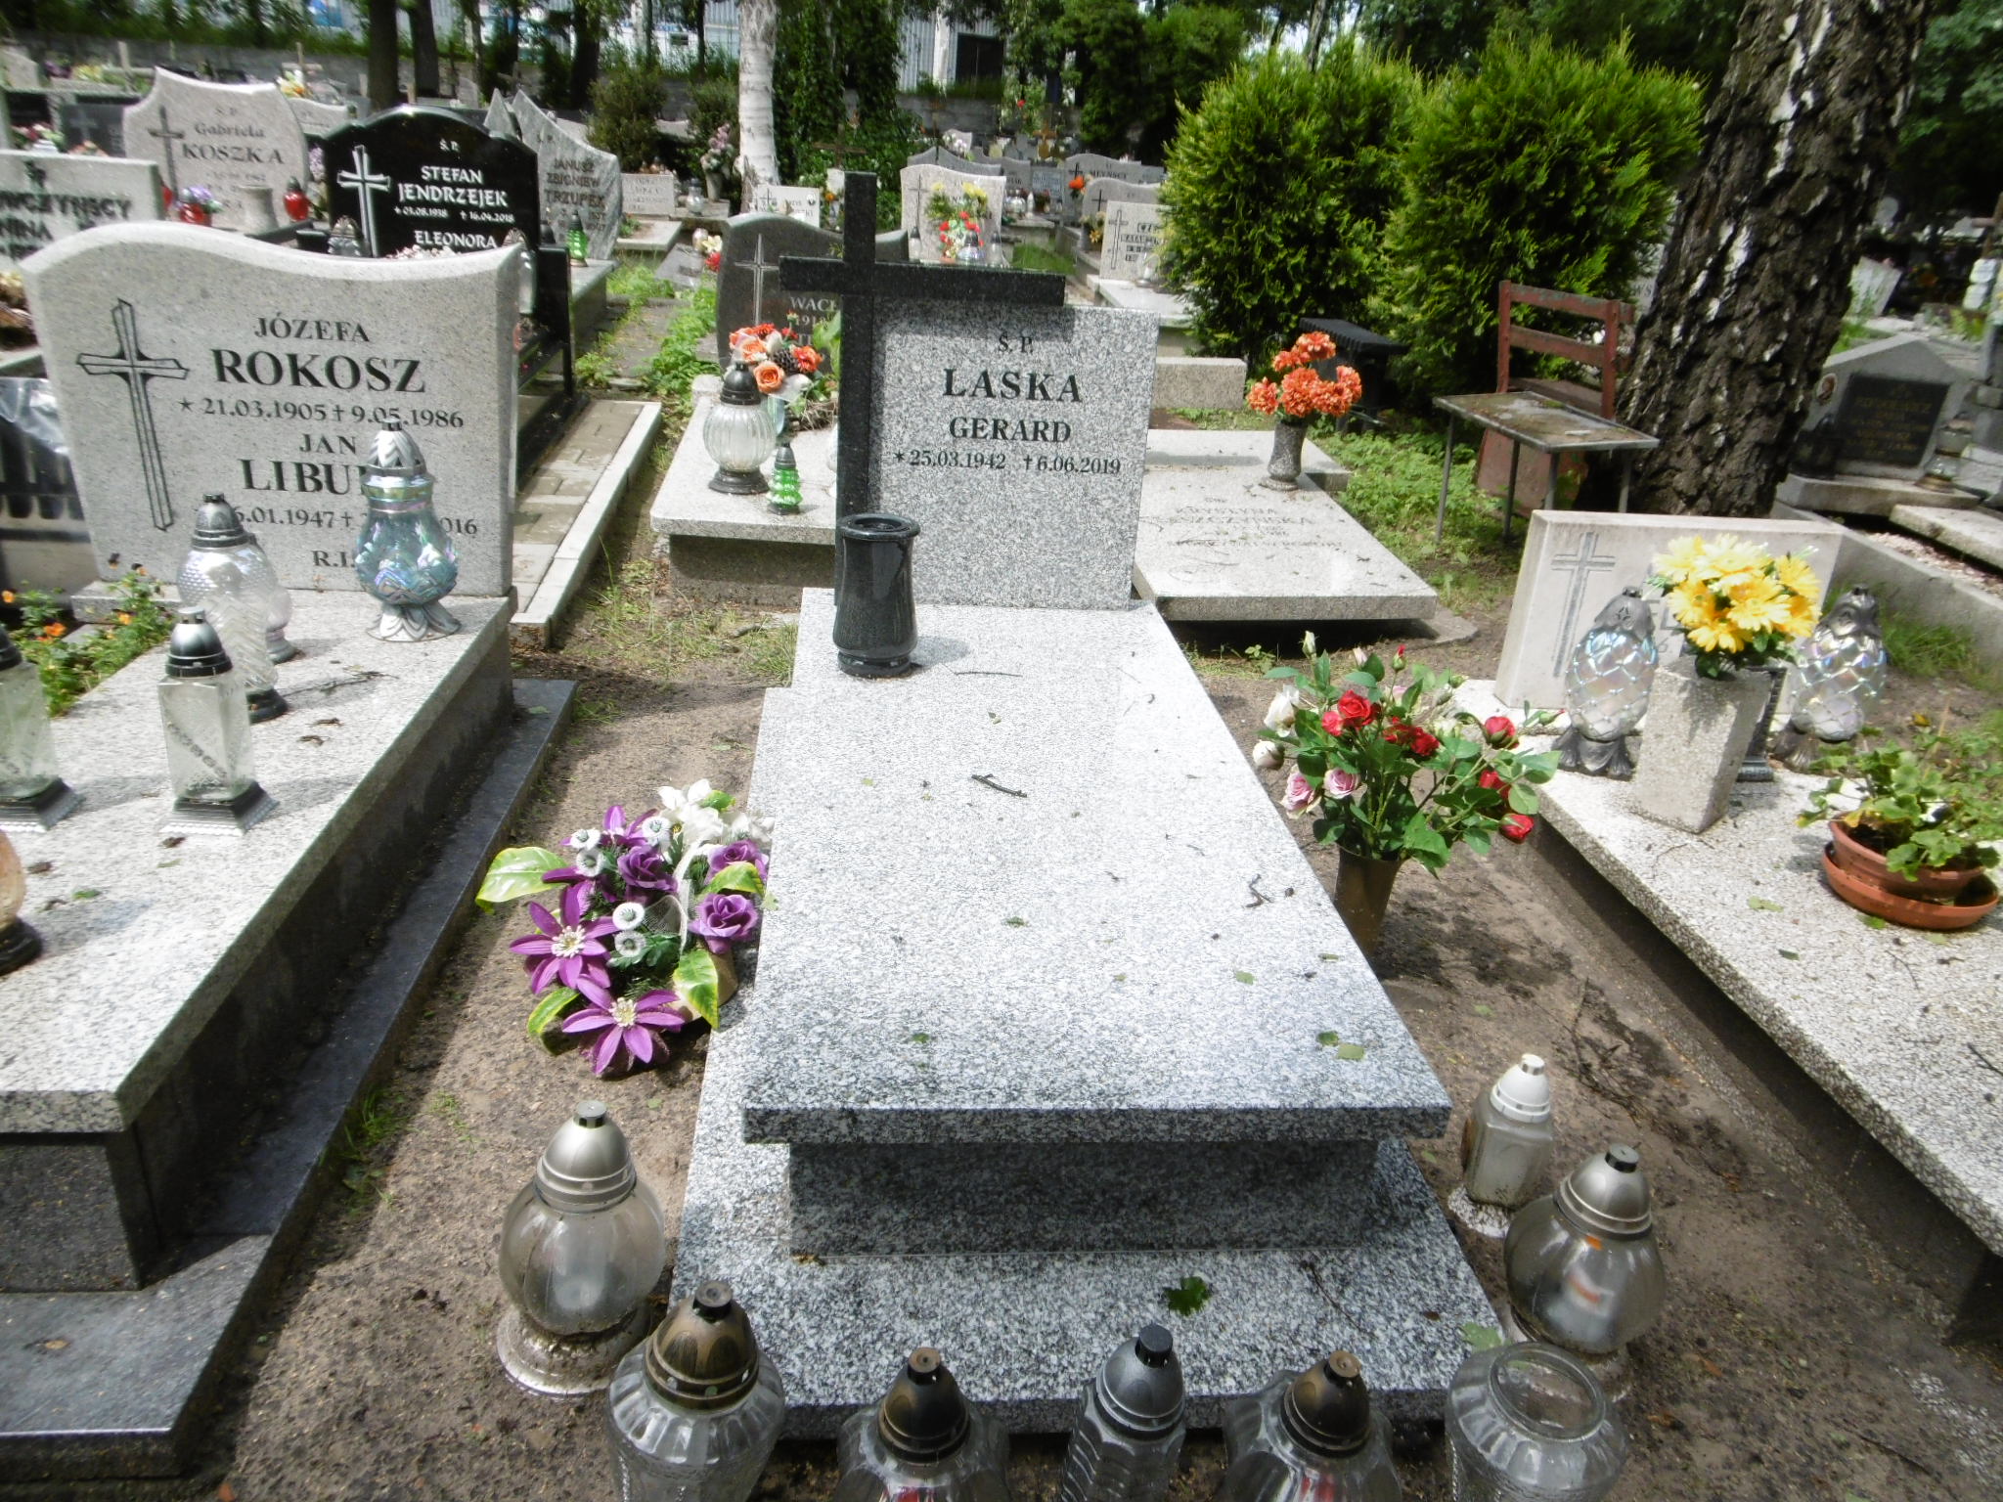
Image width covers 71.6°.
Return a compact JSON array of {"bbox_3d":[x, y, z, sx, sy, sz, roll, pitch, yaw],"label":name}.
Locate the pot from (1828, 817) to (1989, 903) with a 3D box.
[{"bbox_3d":[1.410,0.180,2.181,0.208,0.087,0.208,1,25,-7],"label":"pot"}]

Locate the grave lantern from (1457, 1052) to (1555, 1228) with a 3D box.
[{"bbox_3d":[0.631,0.467,1.707,0.095,0.215,0.095,1,23,-7],"label":"grave lantern"}]

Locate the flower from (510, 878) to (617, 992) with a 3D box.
[{"bbox_3d":[-0.656,0.279,2.090,0.160,0.060,0.160,2,66,-5],"label":"flower"}]

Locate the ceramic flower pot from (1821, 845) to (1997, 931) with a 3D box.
[{"bbox_3d":[1.440,0.187,2.196,0.240,0.100,0.240,1,23,-7],"label":"ceramic flower pot"}]

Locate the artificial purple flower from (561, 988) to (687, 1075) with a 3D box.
[{"bbox_3d":[-0.531,0.392,1.951,0.167,0.073,0.141,-1,65,-1],"label":"artificial purple flower"}]

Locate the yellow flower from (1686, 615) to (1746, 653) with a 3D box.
[{"bbox_3d":[1.241,-0.202,2.410,0.100,0.060,0.070,14,28,20],"label":"yellow flower"}]

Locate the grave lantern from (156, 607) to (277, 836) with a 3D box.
[{"bbox_3d":[-1.006,-0.042,1.757,0.102,0.280,0.102,2,23,-4],"label":"grave lantern"}]

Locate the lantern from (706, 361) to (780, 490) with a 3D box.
[{"bbox_3d":[-0.734,-0.923,3.934,0.204,0.344,0.204,1,25,-7],"label":"lantern"}]

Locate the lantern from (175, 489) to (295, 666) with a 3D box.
[{"bbox_3d":[-1.166,-0.242,2.103,0.153,0.310,0.153,1,25,-7],"label":"lantern"}]

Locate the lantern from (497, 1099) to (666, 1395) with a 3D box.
[{"bbox_3d":[-0.441,0.514,1.464,0.175,0.339,0.175,6,24,-9],"label":"lantern"}]

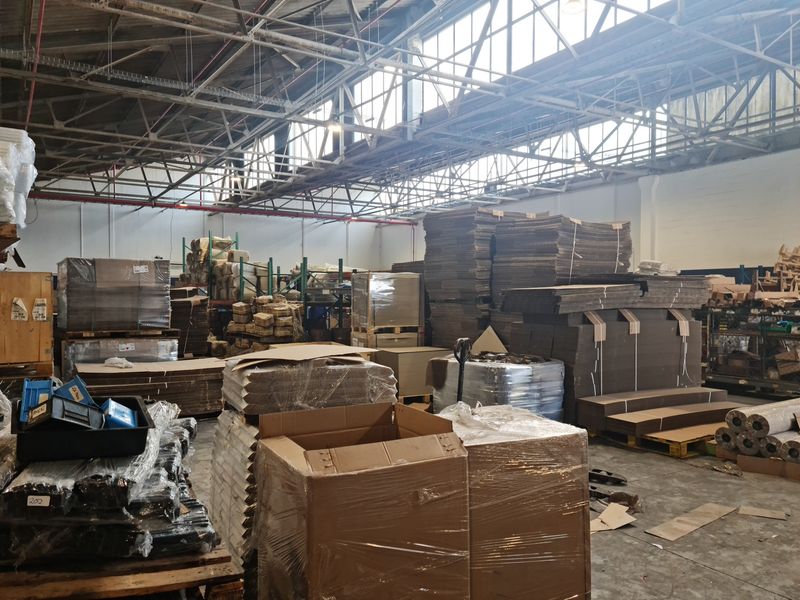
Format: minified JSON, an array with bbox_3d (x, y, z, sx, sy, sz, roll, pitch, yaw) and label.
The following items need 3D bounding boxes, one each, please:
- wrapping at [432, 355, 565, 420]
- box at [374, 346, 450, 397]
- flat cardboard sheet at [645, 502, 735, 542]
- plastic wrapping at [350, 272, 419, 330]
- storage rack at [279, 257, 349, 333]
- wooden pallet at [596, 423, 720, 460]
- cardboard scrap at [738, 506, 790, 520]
[{"bbox_3d":[1.153,1.074,7.452,0.980,0.730,1.220,0,1,-40],"label":"wrapping"},{"bbox_3d":[0.183,1.014,9.000,0.890,0.600,0.680,0,1,-32],"label":"box"},{"bbox_3d":[1.991,1.499,4.245,0.920,0.018,0.183,0,1,-39],"label":"flat cardboard sheet"},{"bbox_3d":[-0.255,0.000,12.030,1.120,1.000,0.900,0,1,-23],"label":"plastic wrapping"},{"bbox_3d":[-2.425,0.178,16.380,1.080,2.430,2.100,0,1,-32],"label":"storage rack"},{"bbox_3d":[2.862,1.413,6.664,1.200,0.145,1.100,0,1,-32],"label":"wooden pallet"},{"bbox_3d":[2.543,1.500,4.380,0.277,0.016,0.187,0,1,29],"label":"cardboard scrap"}]

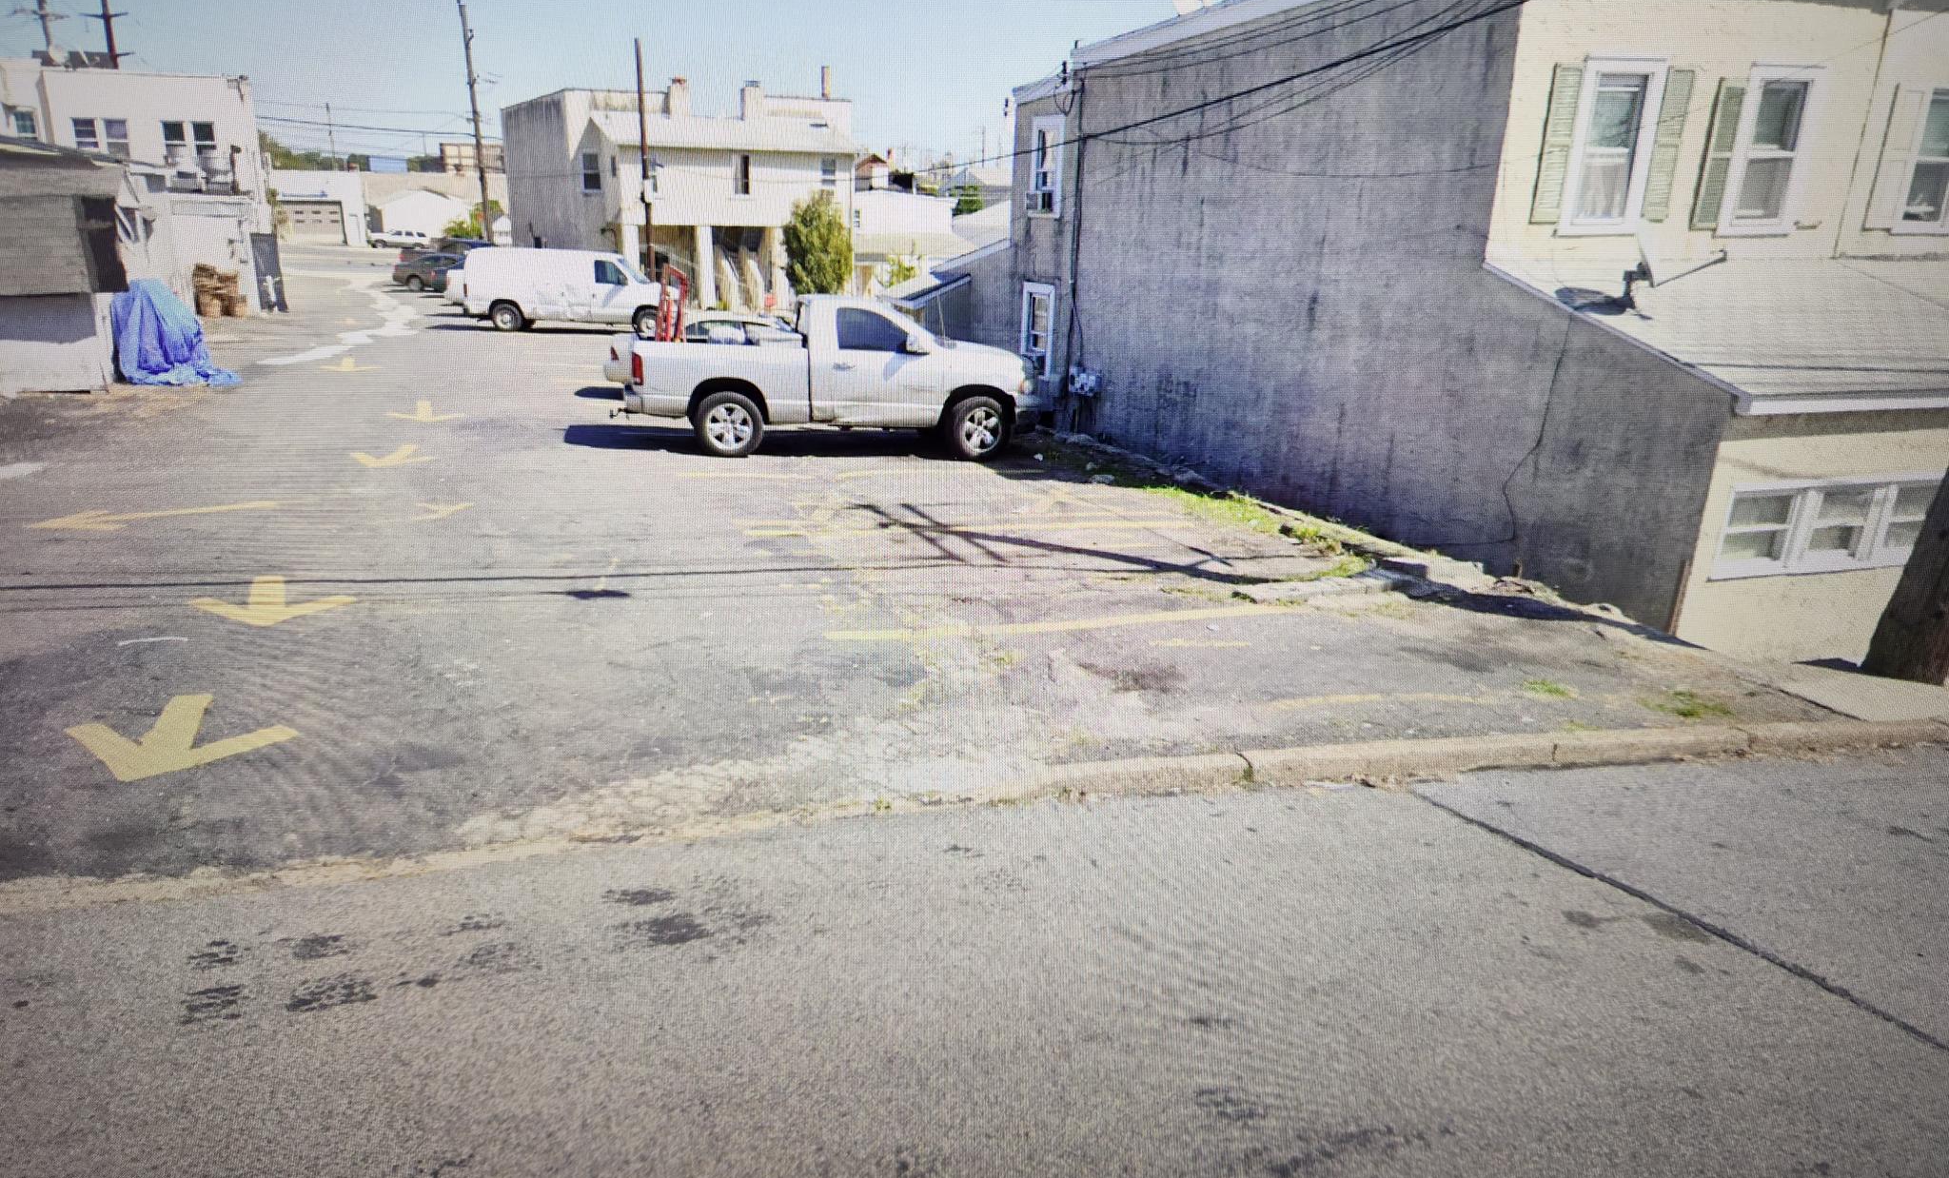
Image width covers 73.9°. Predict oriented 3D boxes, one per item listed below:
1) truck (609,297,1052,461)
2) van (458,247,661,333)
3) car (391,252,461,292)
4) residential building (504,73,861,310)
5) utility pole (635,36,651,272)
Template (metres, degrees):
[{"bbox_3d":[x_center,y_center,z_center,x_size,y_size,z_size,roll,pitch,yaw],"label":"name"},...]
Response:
[{"bbox_3d":[-1.747,-2.757,16.598,5.250,1.920,2.030,-2,18,-10],"label":"truck"},{"bbox_3d":[-10.143,-7.672,33.367,5.500,2.100,2.030,1,18,-1],"label":"van"},{"bbox_3d":[-20.110,-12.389,50.479,4.850,1.460,1.850,0,18,-4],"label":"car"},{"bbox_3d":[-12.038,-15.865,51.748,8.800,7.700,15.000,-9,21,-28],"label":"residential building"},{"bbox_3d":[-9.699,-12.046,38.276,0.250,7.900,0.250,-2,18,-9],"label":"utility pole"}]

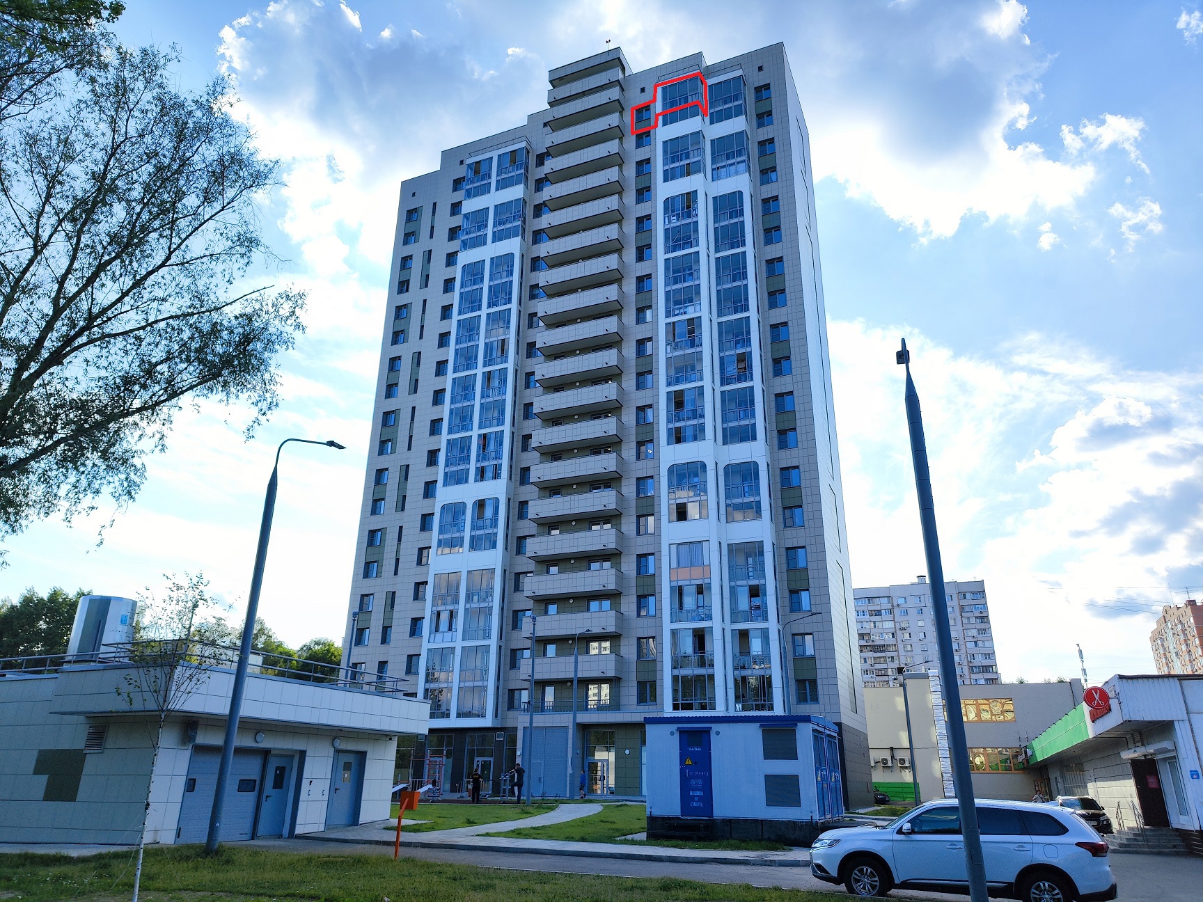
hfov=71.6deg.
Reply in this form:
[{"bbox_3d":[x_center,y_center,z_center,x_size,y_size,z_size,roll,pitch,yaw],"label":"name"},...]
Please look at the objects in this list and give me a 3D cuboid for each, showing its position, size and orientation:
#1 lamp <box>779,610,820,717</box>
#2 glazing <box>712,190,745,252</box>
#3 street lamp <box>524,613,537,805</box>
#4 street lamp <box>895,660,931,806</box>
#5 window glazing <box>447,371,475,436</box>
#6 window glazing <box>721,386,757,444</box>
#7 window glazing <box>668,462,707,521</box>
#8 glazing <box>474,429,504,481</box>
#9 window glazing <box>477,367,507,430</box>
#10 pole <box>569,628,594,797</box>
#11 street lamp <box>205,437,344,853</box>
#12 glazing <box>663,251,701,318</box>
[{"bbox_3d":[11.003,13.728,44.514,2.260,9.980,0.300,-8,-24,22],"label":"lamp"},{"bbox_3d":[10.453,-18.818,68.286,2.553,5.459,0.150,-8,-24,22],"label":"glazing"},{"bbox_3d":[-3.385,12.586,41.127,0.340,8.976,0.340,-8,-23,21],"label":"street lamp"},{"bbox_3d":[23.147,20.269,60.167,2.640,9.950,0.350,-8,-24,22],"label":"street lamp"},{"bbox_3d":[-12.266,-4.101,73.118,2.306,5.587,0.150,-8,-24,22],"label":"window glazing"},{"bbox_3d":[10.232,-2.620,62.055,2.534,4.386,0.150,-8,-23,21],"label":"window glazing"},{"bbox_3d":[6.237,2.912,59.995,2.913,4.408,0.150,-8,-23,21],"label":"window glazing"},{"bbox_3d":[-9.483,0.487,70.575,2.535,4.386,0.150,-8,-23,21],"label":"glazing"},{"bbox_3d":[-9.396,-4.559,71.954,2.516,5.375,0.150,-8,-24,22],"label":"window glazing"},{"bbox_3d":[-1.151,15.681,50.125,0.330,9.617,2.300,-10,-24,26],"label":"pole"},{"bbox_3d":[-7.750,4.192,20.430,0.300,10.050,2.280,-8,-24,22],"label":"street lamp"},{"bbox_3d":[6.475,-13.198,66.422,2.913,5.523,0.150,-8,-23,21],"label":"glazing"}]

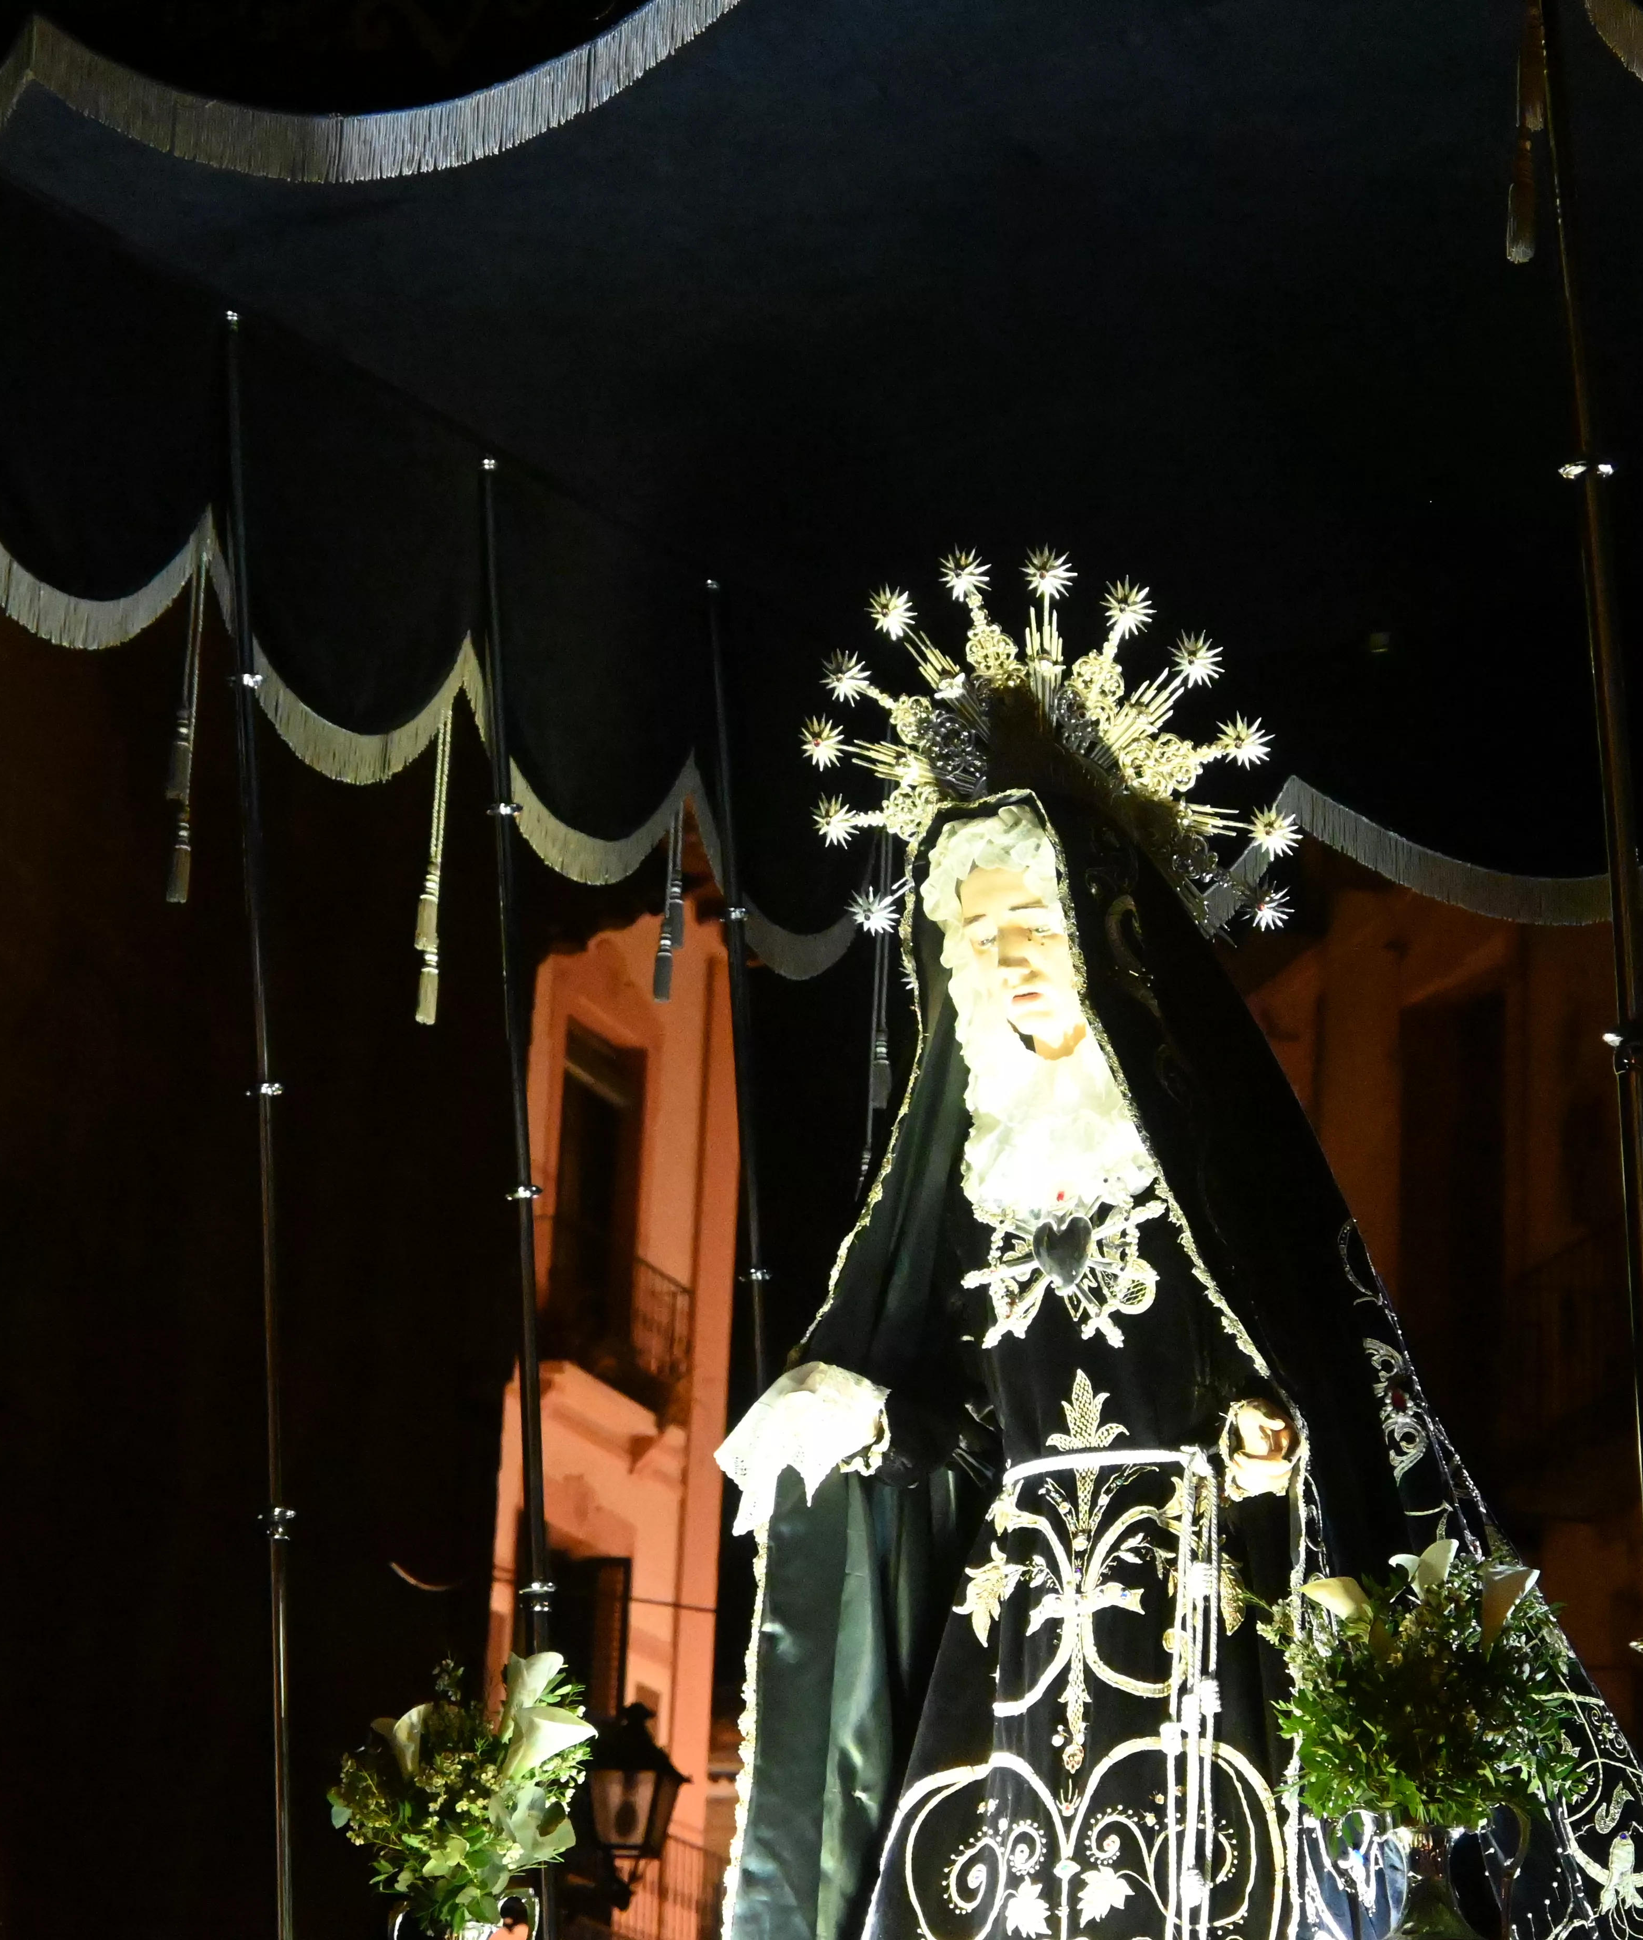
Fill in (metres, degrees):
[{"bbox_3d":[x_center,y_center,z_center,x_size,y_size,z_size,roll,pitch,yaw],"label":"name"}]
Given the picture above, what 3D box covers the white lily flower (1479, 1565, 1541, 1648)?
[{"bbox_3d":[0.613,0.567,5.394,0.062,0.080,0.060,-13,-18,34],"label":"white lily flower"}]

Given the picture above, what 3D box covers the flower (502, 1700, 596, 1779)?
[{"bbox_3d":[-0.261,0.734,5.789,0.090,0.080,0.075,-11,-17,28],"label":"flower"}]

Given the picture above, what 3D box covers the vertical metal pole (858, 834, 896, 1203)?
[{"bbox_3d":[0.077,0.065,8.184,0.050,0.560,0.050,-3,-15,0],"label":"vertical metal pole"}]

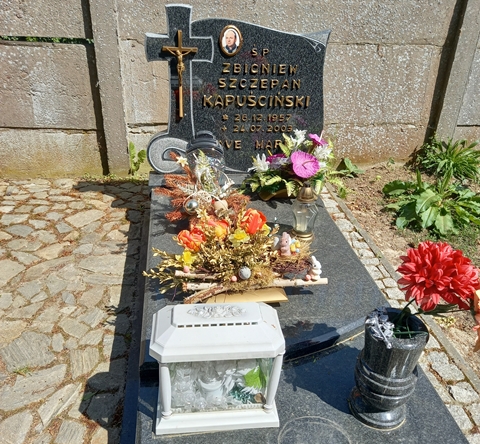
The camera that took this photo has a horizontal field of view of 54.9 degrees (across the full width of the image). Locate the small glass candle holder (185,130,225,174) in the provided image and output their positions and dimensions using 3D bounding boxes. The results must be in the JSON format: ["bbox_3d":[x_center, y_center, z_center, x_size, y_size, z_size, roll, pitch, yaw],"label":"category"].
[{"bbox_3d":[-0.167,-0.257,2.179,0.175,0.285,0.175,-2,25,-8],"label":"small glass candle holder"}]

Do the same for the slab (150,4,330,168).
[{"bbox_3d":[-0.011,-0.611,2.205,0.832,0.757,0.085,-2,25,-7],"label":"slab"}]

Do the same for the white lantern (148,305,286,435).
[{"bbox_3d":[-0.057,0.353,1.167,0.312,0.302,0.182,-1,27,-5],"label":"white lantern"}]

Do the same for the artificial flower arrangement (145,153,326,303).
[{"bbox_3d":[-0.051,-0.023,1.802,0.600,0.260,0.720,-2,27,-8],"label":"artificial flower arrangement"}]

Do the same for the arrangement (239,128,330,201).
[{"bbox_3d":[0.205,-0.275,2.222,0.430,0.300,0.280,-2,25,-8],"label":"arrangement"}]

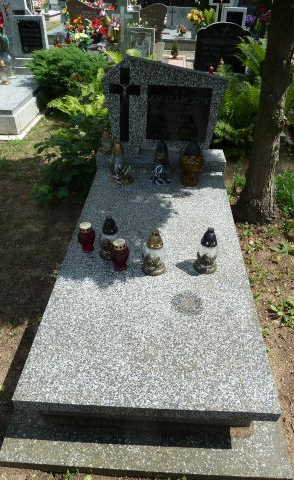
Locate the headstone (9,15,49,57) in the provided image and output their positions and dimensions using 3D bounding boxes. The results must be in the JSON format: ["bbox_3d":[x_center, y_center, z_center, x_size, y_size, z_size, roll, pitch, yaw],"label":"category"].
[{"bbox_3d":[-1.834,-3.150,5.390,0.550,0.560,0.120,2,37,3],"label":"headstone"}]

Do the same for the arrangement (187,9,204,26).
[{"bbox_3d":[1.254,-5.676,8.870,0.420,0.411,0.380,2,37,3],"label":"arrangement"}]

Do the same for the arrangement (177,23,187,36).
[{"bbox_3d":[0.942,-5.575,9.197,0.260,0.308,0.250,2,37,3],"label":"arrangement"}]

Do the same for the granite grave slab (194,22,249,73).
[{"bbox_3d":[1.187,-3.022,5.486,0.810,0.713,0.120,5,37,6],"label":"granite grave slab"}]

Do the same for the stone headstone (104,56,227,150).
[{"bbox_3d":[0.124,-0.938,2.416,0.811,0.585,0.090,2,31,2],"label":"stone headstone"}]

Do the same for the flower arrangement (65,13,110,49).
[{"bbox_3d":[-1.301,-4.564,7.579,0.850,0.668,0.450,2,37,3],"label":"flower arrangement"}]

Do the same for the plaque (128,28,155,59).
[{"bbox_3d":[-0.081,-2.992,5.321,0.423,0.455,0.070,2,38,2],"label":"plaque"}]

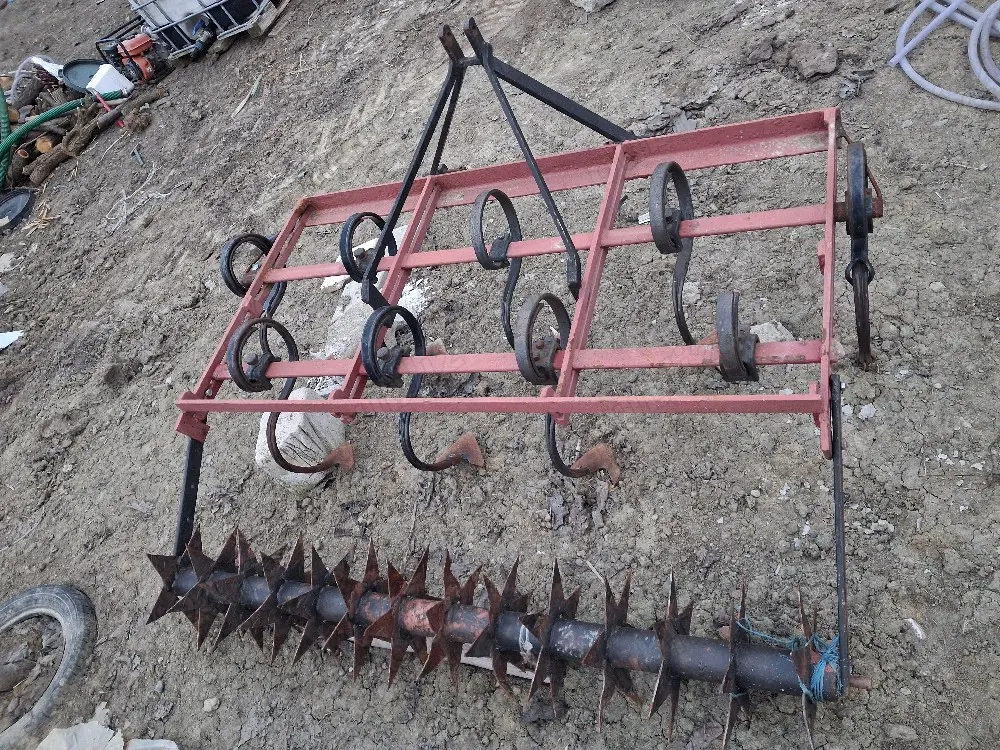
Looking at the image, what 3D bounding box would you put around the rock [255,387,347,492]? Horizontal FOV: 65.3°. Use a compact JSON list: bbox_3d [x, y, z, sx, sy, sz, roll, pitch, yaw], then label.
[{"bbox_3d":[-0.627,0.203,2.414,0.185,0.205,0.235,-3,53,29],"label":"rock"}]

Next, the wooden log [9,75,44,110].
[{"bbox_3d":[-3.699,-2.202,6.080,0.170,0.170,0.300,7,59,35],"label":"wooden log"}]

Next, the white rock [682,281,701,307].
[{"bbox_3d":[0.526,-0.223,2.162,0.066,0.042,0.072,-3,53,29],"label":"white rock"}]

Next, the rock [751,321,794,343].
[{"bbox_3d":[0.686,-0.098,1.957,0.115,0.055,0.095,-3,53,29],"label":"rock"}]

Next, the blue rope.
[{"bbox_3d":[0.511,0.509,1.380,0.172,0.101,0.113,-2,54,28],"label":"blue rope"}]

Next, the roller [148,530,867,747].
[{"bbox_3d":[-0.138,0.540,1.716,1.714,0.303,0.309,-2,54,28],"label":"roller"}]

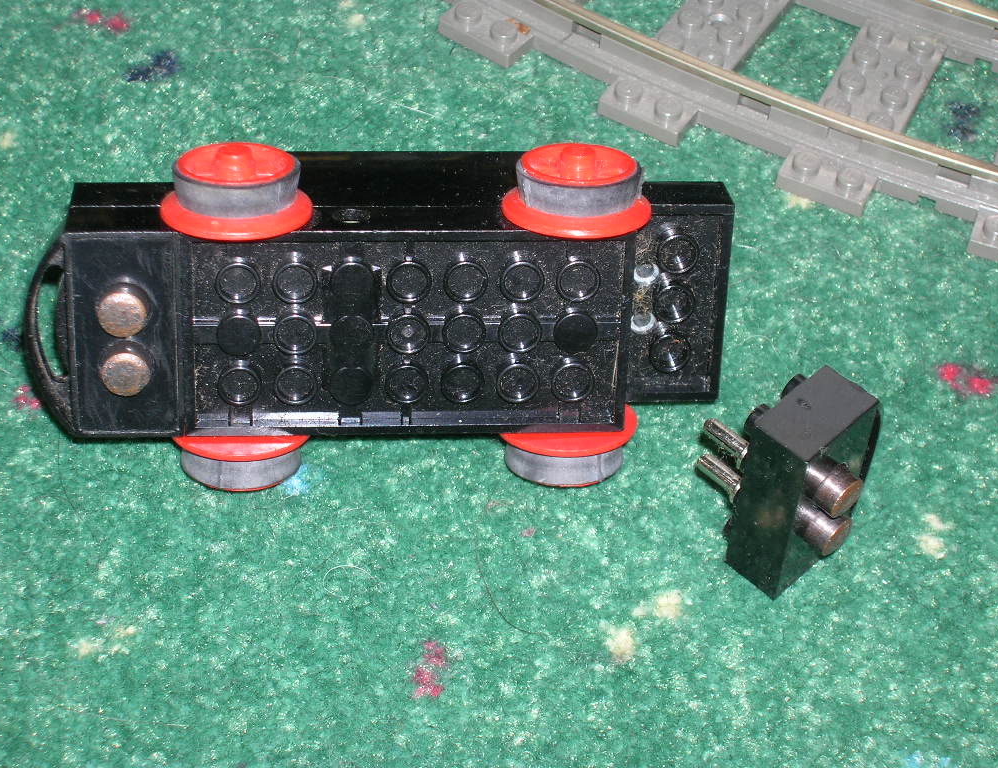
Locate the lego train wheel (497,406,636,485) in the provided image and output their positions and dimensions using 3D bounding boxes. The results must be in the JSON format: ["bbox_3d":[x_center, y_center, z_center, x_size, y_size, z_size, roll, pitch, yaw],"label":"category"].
[{"bbox_3d":[0.010,0.009,0.345,0.021,0.008,0.021,-1,27,-5],"label":"lego train wheel"}]

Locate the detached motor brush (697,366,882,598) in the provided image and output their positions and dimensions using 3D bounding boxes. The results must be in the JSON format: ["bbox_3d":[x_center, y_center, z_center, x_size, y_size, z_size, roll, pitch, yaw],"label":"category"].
[{"bbox_3d":[0.044,0.011,0.338,0.023,0.032,0.022,38,56,26],"label":"detached motor brush"}]

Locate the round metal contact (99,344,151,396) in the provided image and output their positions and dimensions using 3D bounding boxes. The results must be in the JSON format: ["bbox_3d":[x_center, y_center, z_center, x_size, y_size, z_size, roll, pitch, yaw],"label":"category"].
[{"bbox_3d":[-0.053,-0.002,0.325,0.007,0.007,0.003,-1,27,-5],"label":"round metal contact"}]

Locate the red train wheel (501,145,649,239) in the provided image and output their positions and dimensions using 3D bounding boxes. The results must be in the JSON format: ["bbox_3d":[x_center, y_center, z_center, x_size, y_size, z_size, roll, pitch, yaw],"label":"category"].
[{"bbox_3d":[0.011,-0.028,0.326,0.021,0.008,0.021,2,27,-1],"label":"red train wheel"}]

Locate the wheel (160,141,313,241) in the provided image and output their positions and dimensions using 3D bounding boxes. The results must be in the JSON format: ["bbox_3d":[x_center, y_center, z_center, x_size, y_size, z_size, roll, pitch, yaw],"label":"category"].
[{"bbox_3d":[-0.037,-0.028,0.322,0.021,0.008,0.021,-1,27,-5],"label":"wheel"}]

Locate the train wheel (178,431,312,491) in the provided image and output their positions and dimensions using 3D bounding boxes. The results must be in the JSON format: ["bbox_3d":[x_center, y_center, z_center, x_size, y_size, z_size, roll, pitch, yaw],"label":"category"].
[{"bbox_3d":[-0.038,0.009,0.340,0.021,0.008,0.021,-1,27,-5],"label":"train wheel"}]

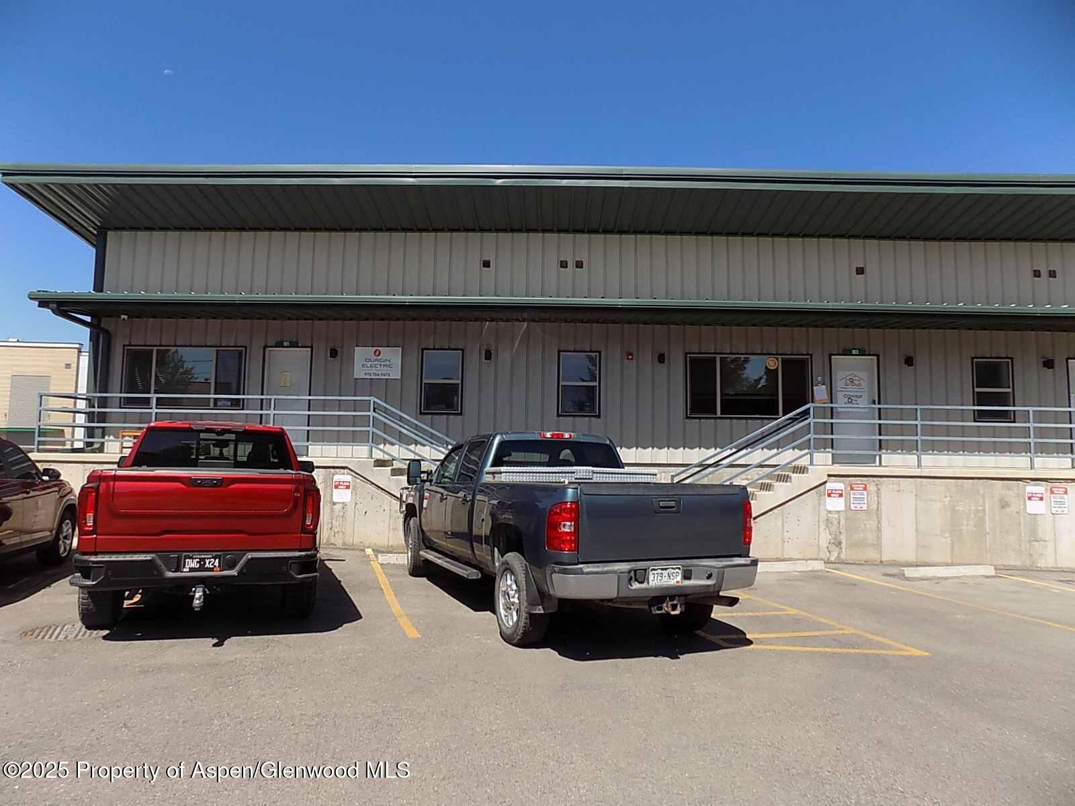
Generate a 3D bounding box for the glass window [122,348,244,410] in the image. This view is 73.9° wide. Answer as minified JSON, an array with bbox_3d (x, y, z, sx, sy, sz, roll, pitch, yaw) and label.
[{"bbox_3d":[-6.927,-0.489,13.993,2.420,1.220,0.100,1,-5,1],"label":"glass window"}]

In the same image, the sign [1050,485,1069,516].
[{"bbox_3d":[8.875,1.667,12.139,0.305,0.465,0.020,1,-5,1],"label":"sign"}]

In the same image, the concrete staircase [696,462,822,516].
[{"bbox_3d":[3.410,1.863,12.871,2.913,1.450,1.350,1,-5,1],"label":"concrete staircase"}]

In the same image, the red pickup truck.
[{"bbox_3d":[-3.861,1.246,8.536,2.200,1.980,5.920,3,-6,-22],"label":"red pickup truck"}]

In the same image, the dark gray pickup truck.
[{"bbox_3d":[-0.044,1.338,8.500,2.200,1.970,6.150,3,-6,-21],"label":"dark gray pickup truck"}]

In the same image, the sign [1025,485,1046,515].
[{"bbox_3d":[8.473,1.659,12.144,0.310,0.465,0.020,1,-5,1],"label":"sign"}]

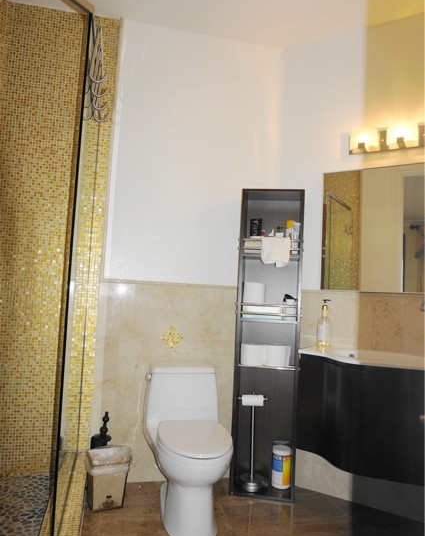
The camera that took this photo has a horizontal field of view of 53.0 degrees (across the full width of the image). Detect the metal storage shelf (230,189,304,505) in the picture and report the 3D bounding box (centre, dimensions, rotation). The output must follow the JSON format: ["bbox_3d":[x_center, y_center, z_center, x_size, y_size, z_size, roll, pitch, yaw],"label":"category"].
[{"bbox_3d":[0.324,0.407,2.451,0.350,1.694,0.205,2,-4,9],"label":"metal storage shelf"}]

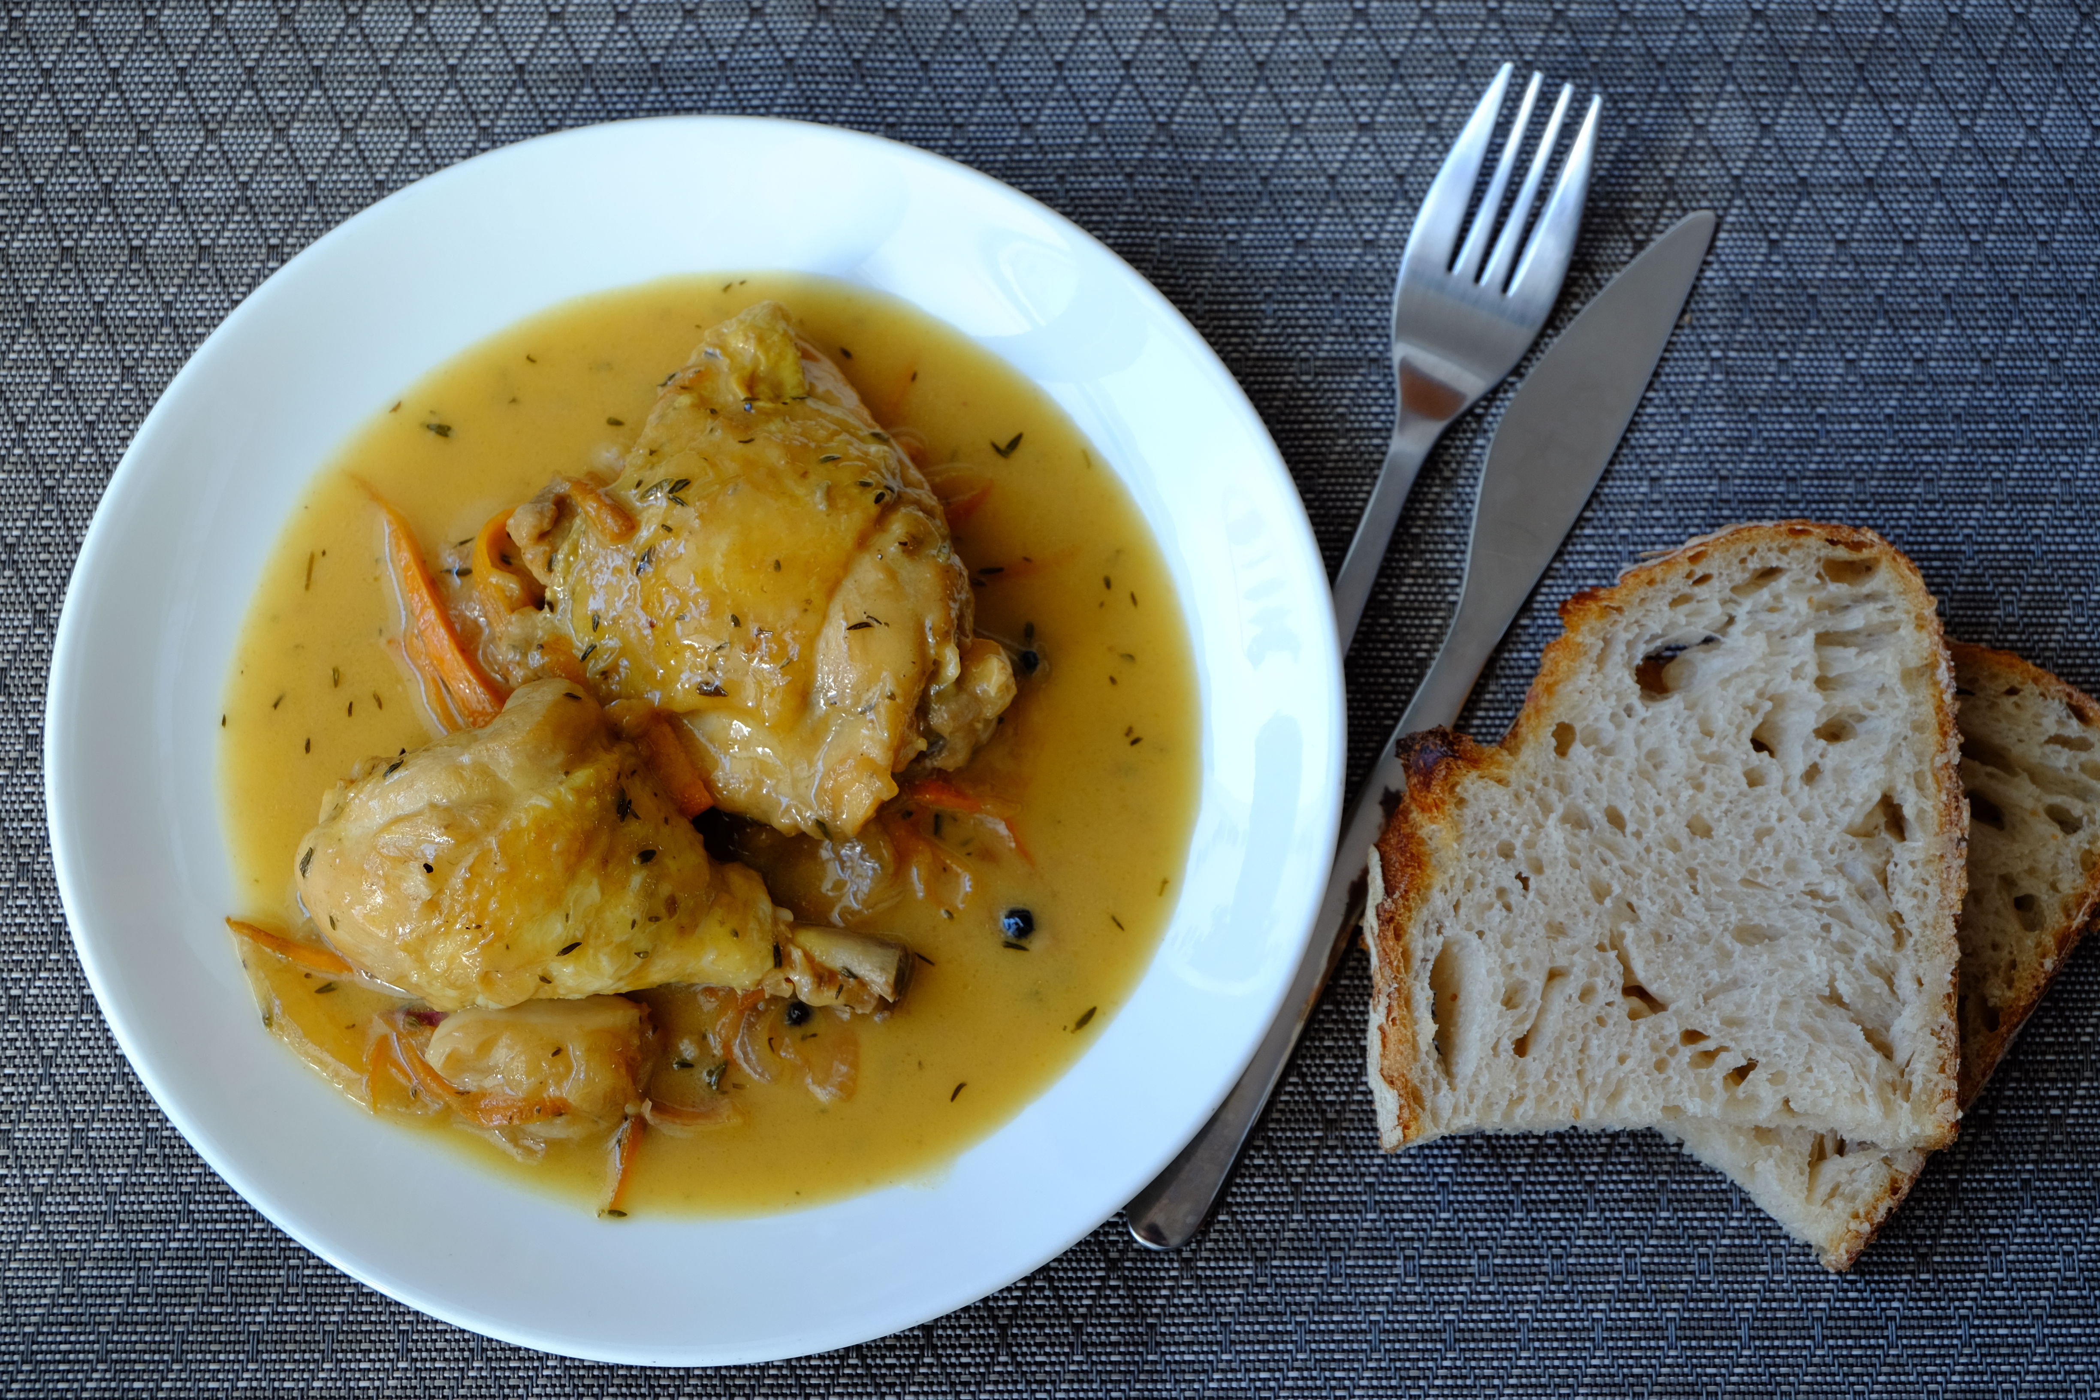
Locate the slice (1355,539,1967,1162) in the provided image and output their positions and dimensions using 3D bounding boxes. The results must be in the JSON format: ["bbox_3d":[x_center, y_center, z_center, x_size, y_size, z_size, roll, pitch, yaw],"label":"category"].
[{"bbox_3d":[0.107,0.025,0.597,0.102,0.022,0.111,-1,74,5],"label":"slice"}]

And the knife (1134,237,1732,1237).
[{"bbox_3d":[0.068,-0.001,0.620,0.022,0.007,0.226,27,75,6],"label":"knife"}]

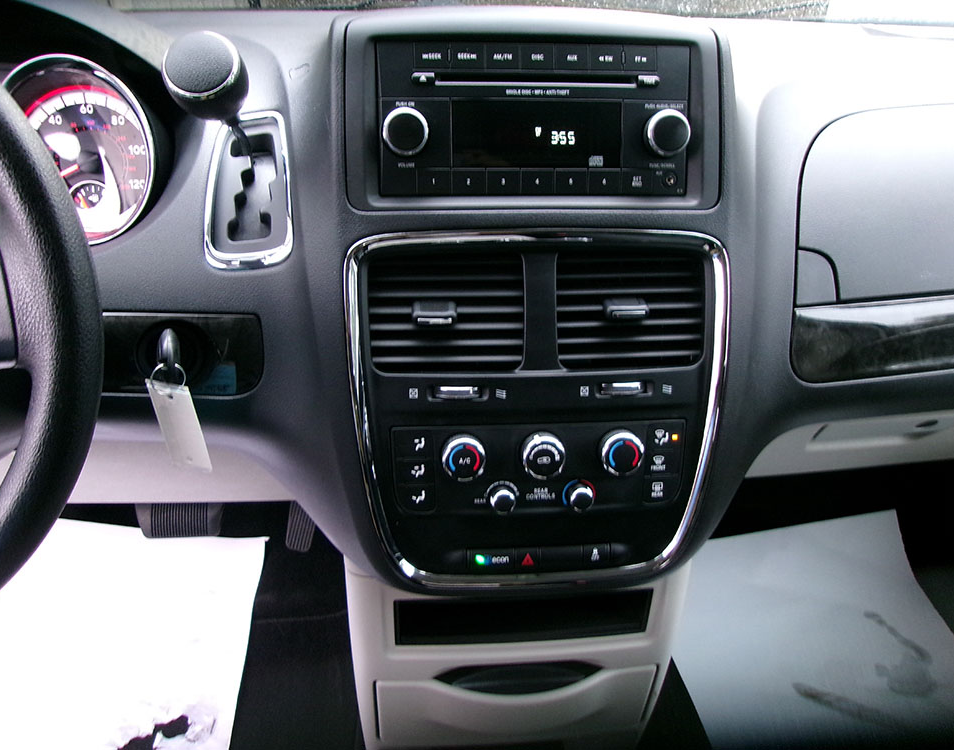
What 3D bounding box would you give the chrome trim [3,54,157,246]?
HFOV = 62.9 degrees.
[{"bbox_3d":[-0.280,-0.152,0.534,0.125,0.125,0.020,3,9,2],"label":"chrome trim"}]

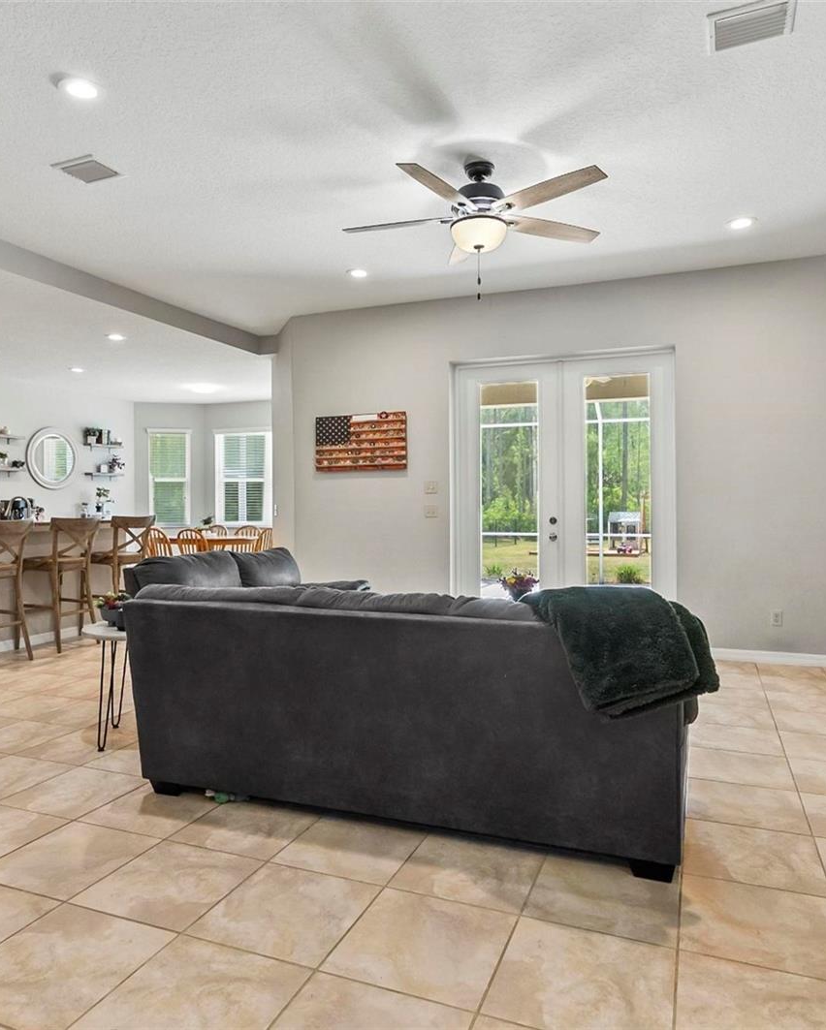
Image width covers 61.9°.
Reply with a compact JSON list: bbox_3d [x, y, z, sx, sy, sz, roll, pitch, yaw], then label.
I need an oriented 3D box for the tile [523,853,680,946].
[{"bbox_3d":[0.618,1.214,2.201,0.448,0.020,0.448,0,0,23],"label":"tile"}]

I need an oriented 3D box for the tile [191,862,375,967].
[{"bbox_3d":[-0.364,1.155,2.010,0.420,0.010,0.420,0,0,22],"label":"tile"}]

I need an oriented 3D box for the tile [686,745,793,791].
[{"bbox_3d":[1.456,1.132,3.098,0.420,0.010,0.420,0,0,22],"label":"tile"}]

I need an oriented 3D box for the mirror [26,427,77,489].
[{"bbox_3d":[-5.301,-0.826,10.112,0.040,0.881,0.881,0,0,22],"label":"mirror"}]

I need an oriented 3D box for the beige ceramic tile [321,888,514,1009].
[{"bbox_3d":[0.032,1.174,1.889,0.430,0.010,0.430,0,0,22],"label":"beige ceramic tile"}]

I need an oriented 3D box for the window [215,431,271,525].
[{"bbox_3d":[-2.686,-0.576,10.916,1.159,1.555,0.100,0,0,22],"label":"window"}]

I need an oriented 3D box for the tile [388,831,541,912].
[{"bbox_3d":[0.194,1.174,2.285,0.430,0.010,0.430,0,0,22],"label":"tile"}]

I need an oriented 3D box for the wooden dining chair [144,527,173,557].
[{"bbox_3d":[-3.055,0.638,8.571,0.450,0.950,0.500,0,0,22],"label":"wooden dining chair"}]

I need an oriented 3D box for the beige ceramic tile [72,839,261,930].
[{"bbox_3d":[-0.758,1.158,2.169,0.420,0.010,0.420,0,0,22],"label":"beige ceramic tile"}]

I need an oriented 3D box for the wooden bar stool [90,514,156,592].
[{"bbox_3d":[-2.905,0.625,6.842,0.500,1.160,0.520,0,0,22],"label":"wooden bar stool"}]

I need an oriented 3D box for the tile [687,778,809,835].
[{"bbox_3d":[1.385,1.213,2.867,0.450,0.020,0.453,0,0,23],"label":"tile"}]

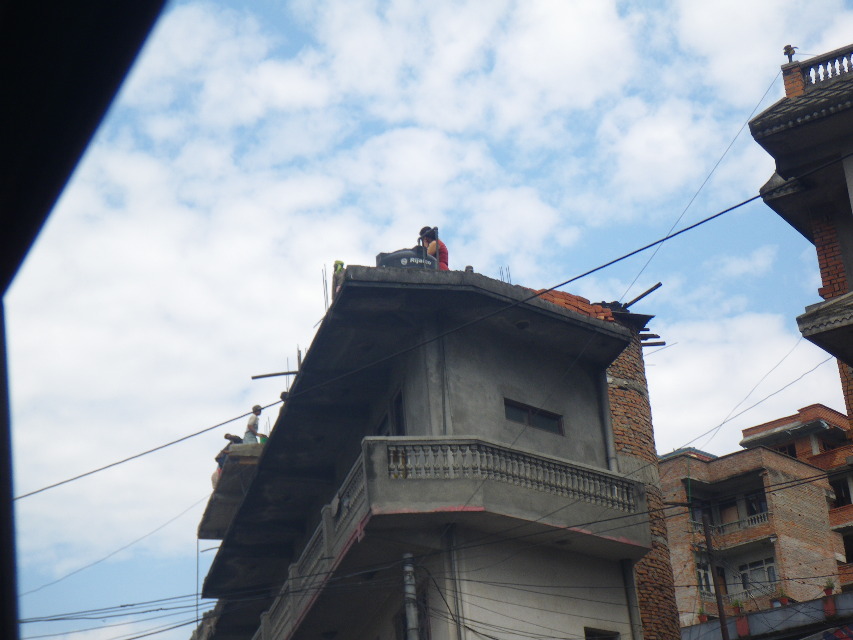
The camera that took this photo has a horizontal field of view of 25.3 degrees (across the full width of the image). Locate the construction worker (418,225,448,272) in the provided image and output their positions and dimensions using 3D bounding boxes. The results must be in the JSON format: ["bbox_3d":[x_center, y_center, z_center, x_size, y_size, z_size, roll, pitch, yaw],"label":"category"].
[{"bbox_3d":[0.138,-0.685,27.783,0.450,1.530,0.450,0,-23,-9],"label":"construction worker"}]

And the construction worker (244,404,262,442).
[{"bbox_3d":[-3.893,2.699,42.854,0.420,1.640,0.480,-2,-23,-5],"label":"construction worker"}]

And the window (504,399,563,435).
[{"bbox_3d":[1.568,1.447,27.944,1.271,0.327,0.100,18,-31,-41],"label":"window"}]

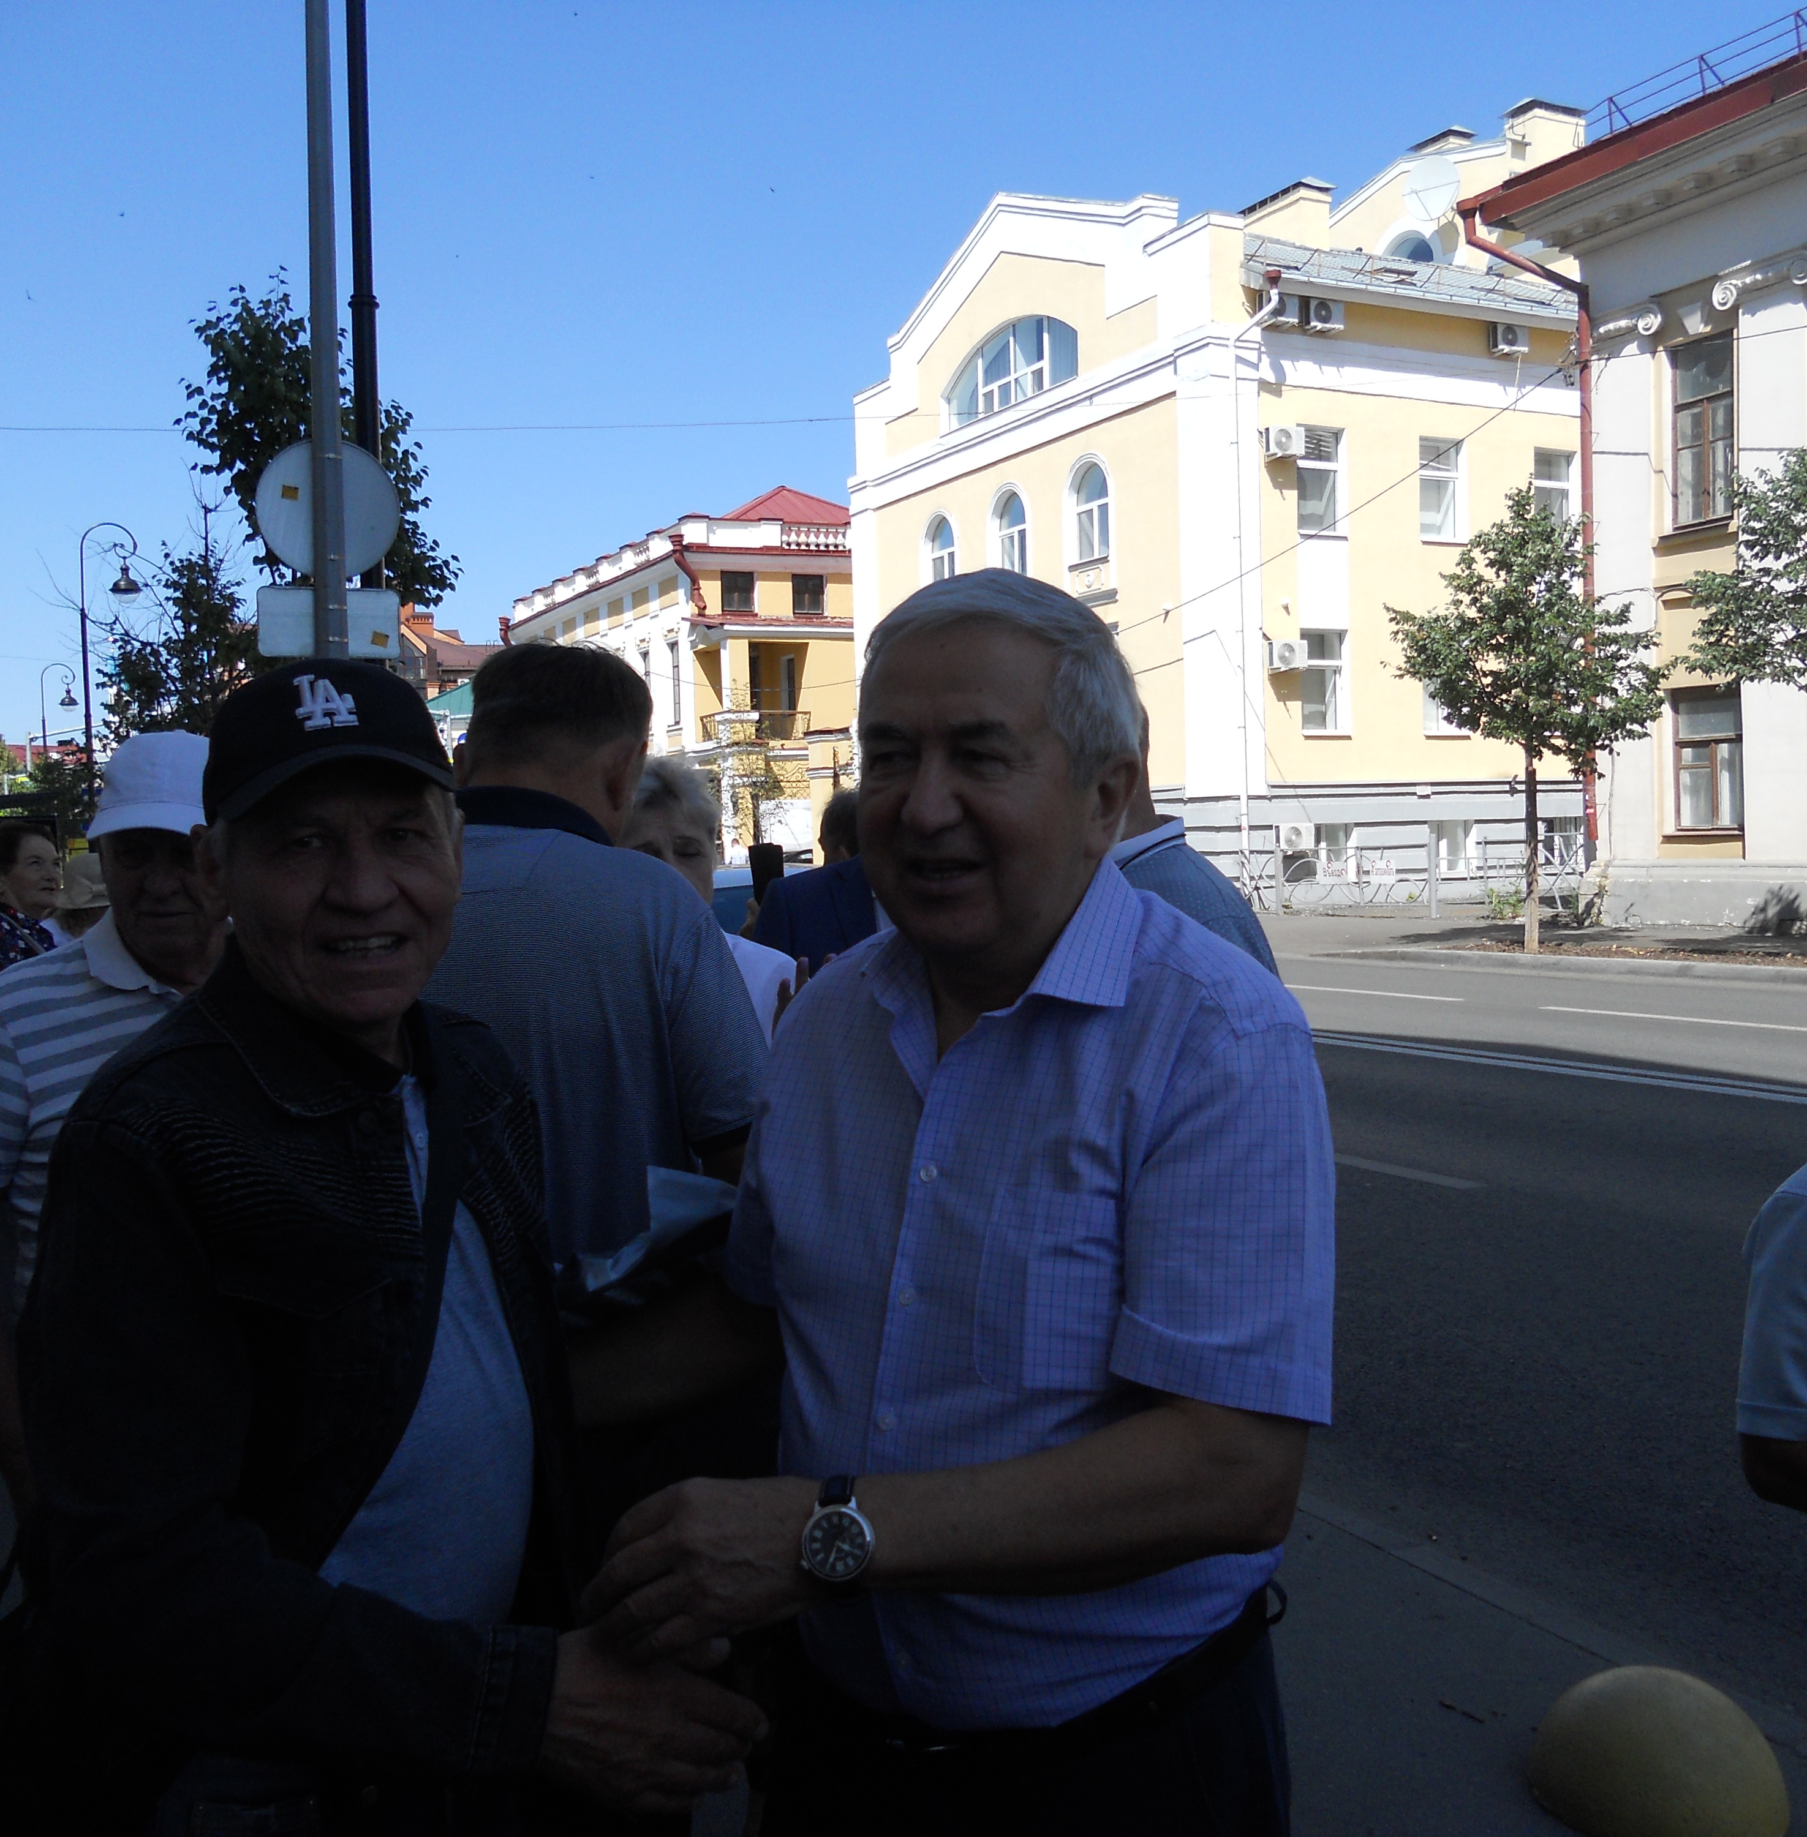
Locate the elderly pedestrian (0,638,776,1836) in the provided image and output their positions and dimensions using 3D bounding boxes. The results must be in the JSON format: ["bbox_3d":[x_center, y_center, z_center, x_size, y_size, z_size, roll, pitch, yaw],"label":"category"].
[{"bbox_3d":[-0.375,0.641,1.380,0.500,1.644,0.520,0,3,41],"label":"elderly pedestrian"}]

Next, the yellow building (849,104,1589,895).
[{"bbox_3d":[9.149,-9.799,50.739,15.000,18.200,17.200,-3,2,-27],"label":"yellow building"}]

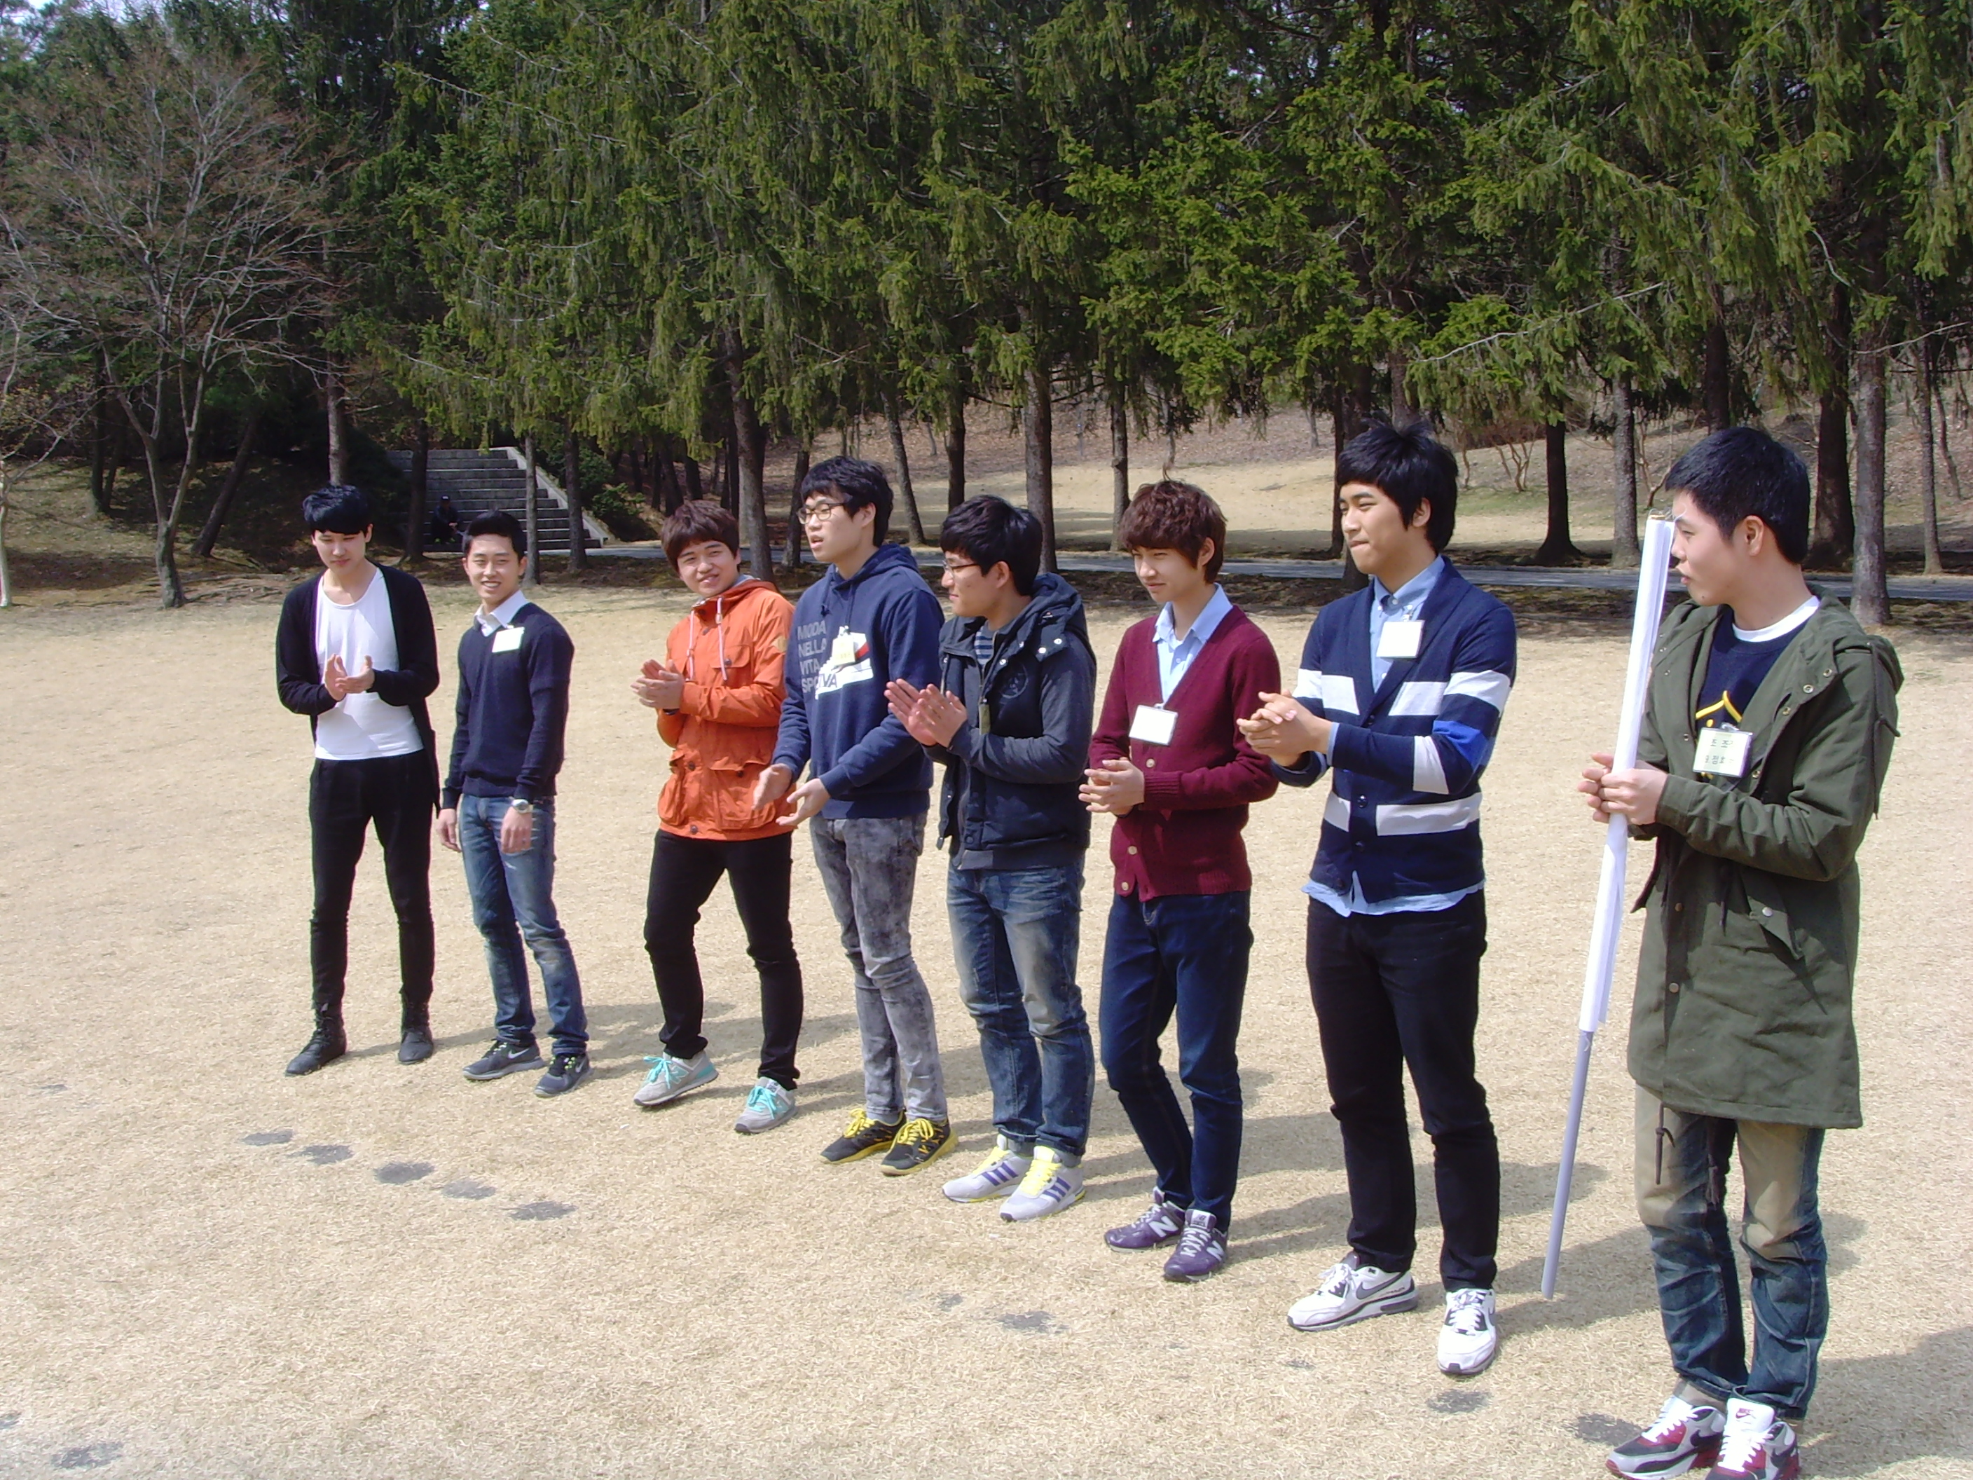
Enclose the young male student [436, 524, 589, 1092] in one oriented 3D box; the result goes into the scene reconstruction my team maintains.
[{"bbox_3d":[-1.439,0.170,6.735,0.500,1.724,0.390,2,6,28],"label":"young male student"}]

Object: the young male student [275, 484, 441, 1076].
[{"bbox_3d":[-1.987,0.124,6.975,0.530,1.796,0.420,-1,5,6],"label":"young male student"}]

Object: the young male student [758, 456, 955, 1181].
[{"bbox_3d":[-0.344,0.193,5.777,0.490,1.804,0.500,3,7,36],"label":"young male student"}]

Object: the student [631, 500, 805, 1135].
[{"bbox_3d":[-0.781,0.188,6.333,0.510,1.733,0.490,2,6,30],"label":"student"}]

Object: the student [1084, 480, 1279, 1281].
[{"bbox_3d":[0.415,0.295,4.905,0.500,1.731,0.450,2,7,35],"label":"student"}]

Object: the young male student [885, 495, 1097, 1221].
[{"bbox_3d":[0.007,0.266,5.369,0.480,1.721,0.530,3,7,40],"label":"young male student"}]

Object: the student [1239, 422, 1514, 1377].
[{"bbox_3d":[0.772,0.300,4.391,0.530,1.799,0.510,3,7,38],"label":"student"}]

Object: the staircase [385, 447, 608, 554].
[{"bbox_3d":[-9.226,-4.229,38.926,3.800,1.850,3.200,-6,7,-40],"label":"staircase"}]

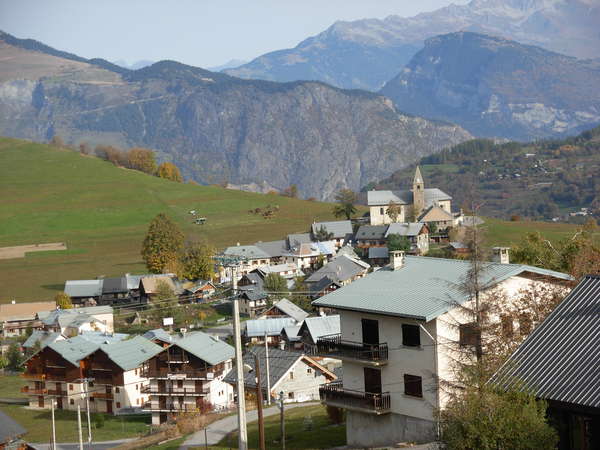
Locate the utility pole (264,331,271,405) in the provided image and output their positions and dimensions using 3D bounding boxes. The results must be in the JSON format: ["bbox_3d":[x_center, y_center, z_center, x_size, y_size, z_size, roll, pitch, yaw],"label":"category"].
[{"bbox_3d":[-4.830,21.580,272.000,0.300,11.000,0.300,-2,5,0],"label":"utility pole"}]

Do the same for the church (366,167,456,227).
[{"bbox_3d":[45.440,-11.200,725.000,36.000,23.500,18.000,-2,5,0],"label":"church"}]

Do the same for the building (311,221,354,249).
[{"bbox_3d":[10.270,3.230,590.000,12.700,8.700,9.500,-3,5,-6],"label":"building"}]

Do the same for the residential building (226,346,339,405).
[{"bbox_3d":[-3.290,22.820,280.860,12.170,6.680,13.440,-5,6,-35],"label":"residential building"}]

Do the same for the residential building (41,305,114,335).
[{"bbox_3d":[-49.940,21.760,404.000,14.500,7.400,12.000,-4,5,-15],"label":"residential building"}]

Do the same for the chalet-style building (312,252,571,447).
[{"bbox_3d":[8.400,7.170,105.180,11.130,10.470,10.440,-5,6,-36],"label":"chalet-style building"}]

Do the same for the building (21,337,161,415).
[{"bbox_3d":[-37.470,26.880,327.000,21.200,11.600,14.500,0,5,27],"label":"building"}]

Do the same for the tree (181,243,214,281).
[{"bbox_3d":[-27.810,10.010,490.000,8.900,10.500,8.900,-2,5,0],"label":"tree"}]

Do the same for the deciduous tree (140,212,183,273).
[{"bbox_3d":[-42.240,5.740,555.000,13.200,18.800,13.200,-2,5,0],"label":"deciduous tree"}]

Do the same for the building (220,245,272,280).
[{"bbox_3d":[-14.700,10.340,480.000,13.000,9.000,10.000,-2,5,2],"label":"building"}]

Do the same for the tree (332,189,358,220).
[{"bbox_3d":[17.390,-7.890,690.000,9.300,12.200,9.300,-2,5,0],"label":"tree"}]

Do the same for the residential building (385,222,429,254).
[{"bbox_3d":[34.610,4.450,580.000,12.200,9.800,8.800,0,5,27],"label":"residential building"}]

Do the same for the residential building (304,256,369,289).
[{"bbox_3d":[9.820,12.340,466.000,12.000,8.500,18.000,-1,5,18],"label":"residential building"}]

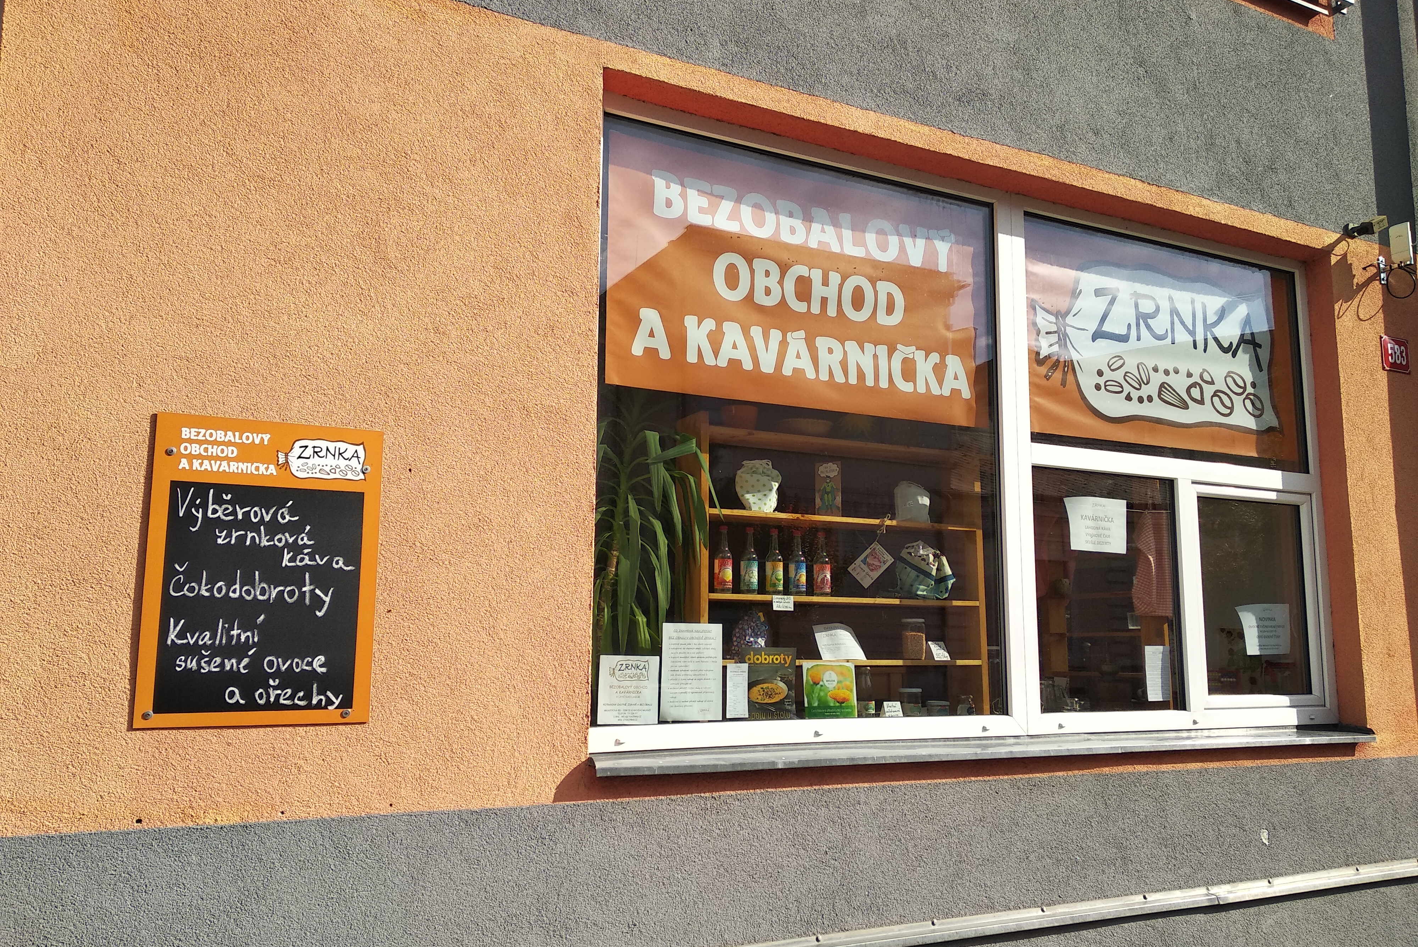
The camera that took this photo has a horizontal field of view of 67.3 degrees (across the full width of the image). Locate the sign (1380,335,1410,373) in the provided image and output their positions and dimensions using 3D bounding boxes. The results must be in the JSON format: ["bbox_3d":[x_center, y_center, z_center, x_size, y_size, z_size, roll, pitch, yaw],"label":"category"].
[{"bbox_3d":[3.117,-0.535,4.834,0.198,0.155,0.014,5,-9,-25],"label":"sign"}]

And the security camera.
[{"bbox_3d":[2.926,-1.098,4.734,0.070,0.070,0.180,3,-4,-12],"label":"security camera"}]

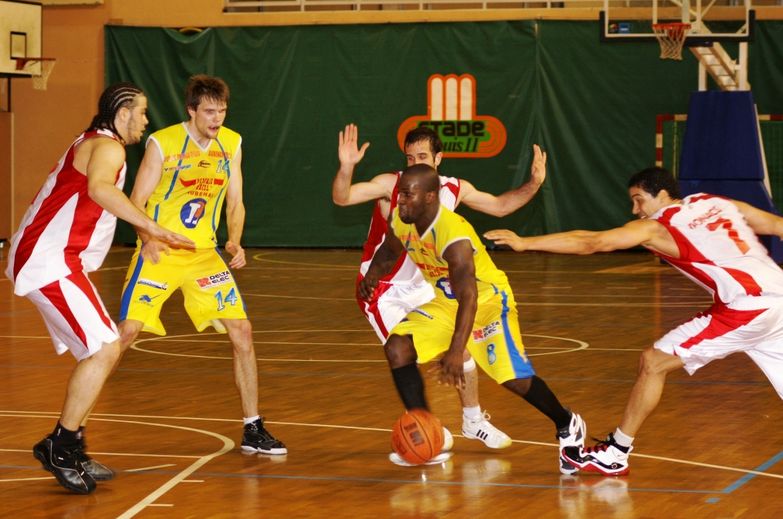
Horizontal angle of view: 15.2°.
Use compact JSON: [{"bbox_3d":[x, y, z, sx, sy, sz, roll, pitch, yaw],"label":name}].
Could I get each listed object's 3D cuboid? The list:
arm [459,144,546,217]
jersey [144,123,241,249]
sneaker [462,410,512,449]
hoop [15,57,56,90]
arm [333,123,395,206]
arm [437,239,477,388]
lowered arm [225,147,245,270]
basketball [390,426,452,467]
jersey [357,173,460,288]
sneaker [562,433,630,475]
[{"bbox_3d":[0.555,-0.395,14.660,0.460,0.360,0.180,1,3,31],"label":"arm"},{"bbox_3d":[-1.015,-0.376,14.870,0.450,0.620,0.250,2,13,-21],"label":"jersey"},{"bbox_3d":[0.481,0.855,14.700,0.290,0.150,0.110,8,6,36],"label":"sneaker"},{"bbox_3d":[-5.928,-3.089,48.800,0.660,0.560,0.480,1,2,17],"label":"hoop"},{"bbox_3d":[-0.141,-0.478,14.750,0.320,0.440,0.240,0,2,-6],"label":"arm"},{"bbox_3d":[0.305,0.253,13.750,0.170,0.700,0.210,1,2,30],"label":"arm"},{"bbox_3d":[-0.788,-0.256,14.720,0.115,0.620,0.210,0,2,-11],"label":"lowered arm"},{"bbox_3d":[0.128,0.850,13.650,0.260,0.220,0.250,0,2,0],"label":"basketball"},{"bbox_3d":[0.096,-0.142,14.850,0.450,0.570,0.280,8,7,-17],"label":"jersey"},{"bbox_3d":[0.960,0.915,13.720,0.320,0.170,0.120,6,2,5],"label":"sneaker"}]

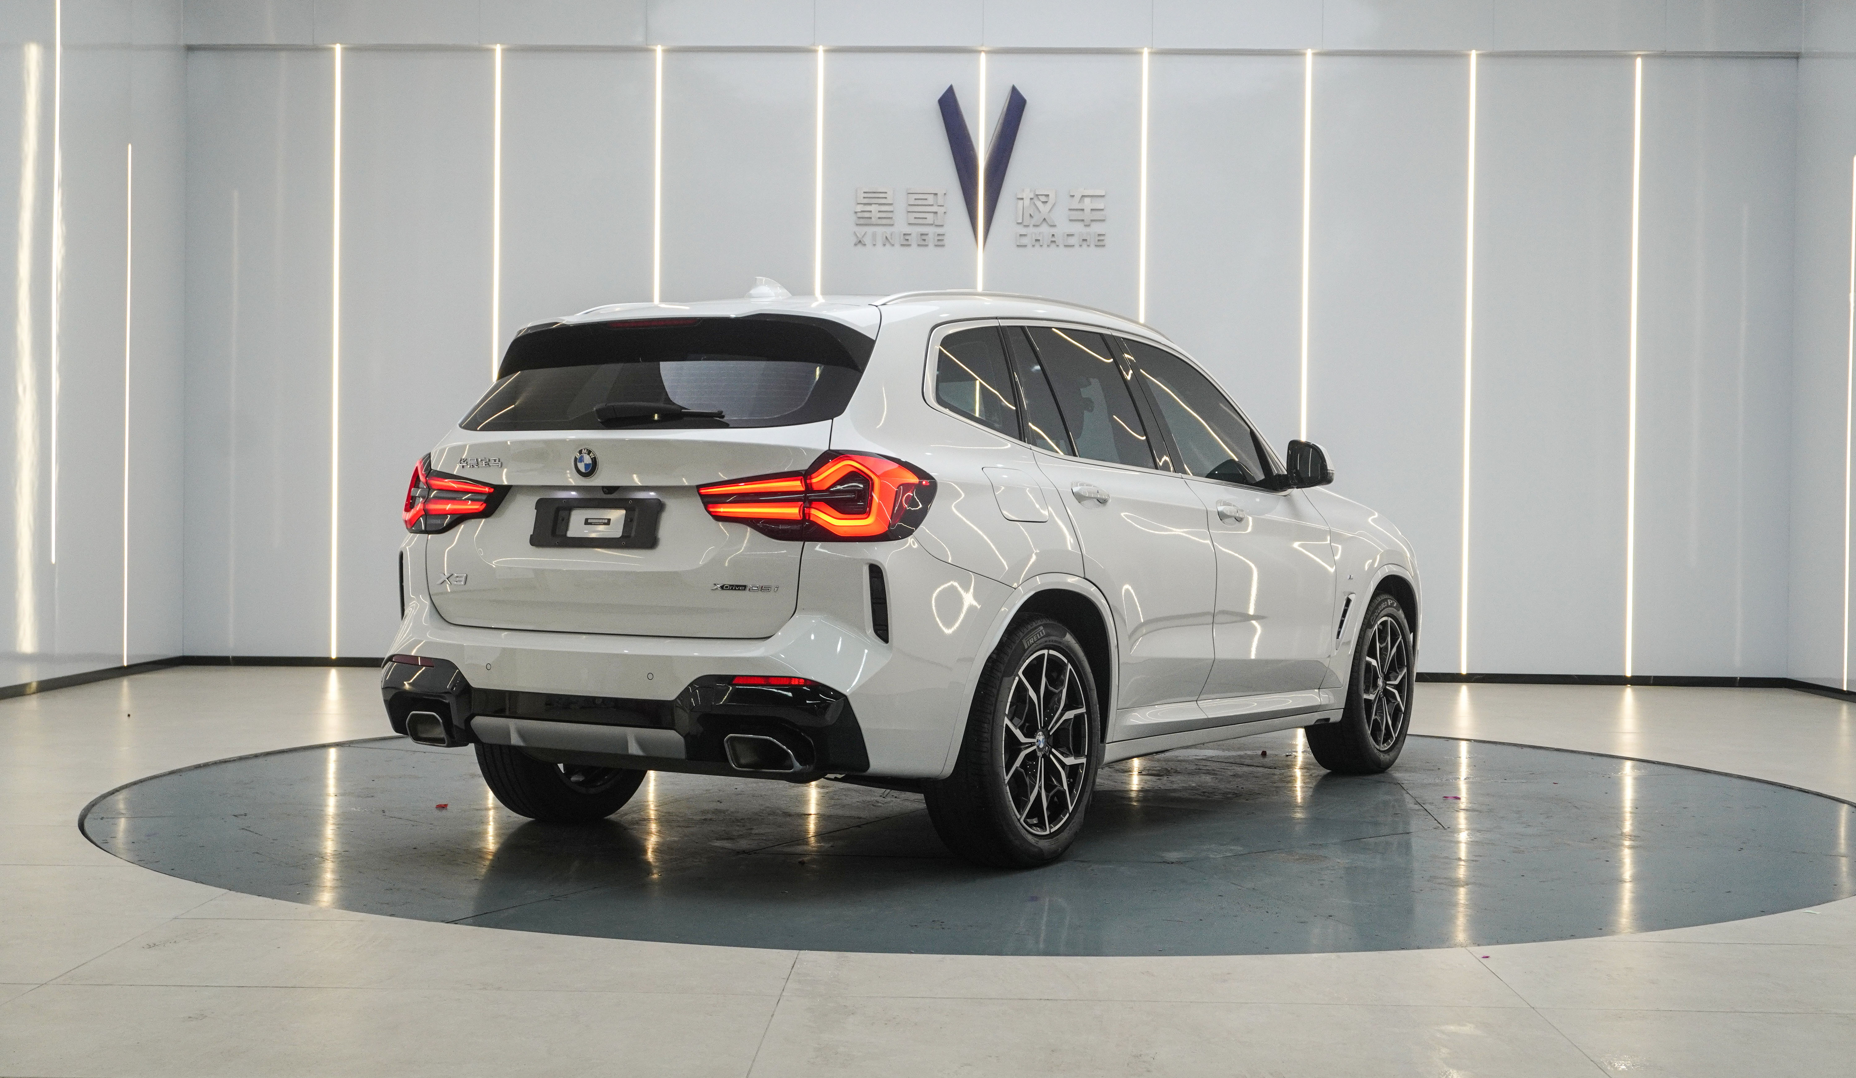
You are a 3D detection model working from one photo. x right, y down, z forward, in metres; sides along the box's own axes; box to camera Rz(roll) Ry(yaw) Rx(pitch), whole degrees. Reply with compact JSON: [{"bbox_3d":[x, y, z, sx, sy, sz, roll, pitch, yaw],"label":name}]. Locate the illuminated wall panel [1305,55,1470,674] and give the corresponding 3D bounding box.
[{"bbox_3d":[2.813,-1.069,13.630,1.000,3.777,0.060,1,1,2],"label":"illuminated wall panel"}]

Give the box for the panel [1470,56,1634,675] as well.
[{"bbox_3d":[3.814,-1.057,13.600,1.002,3.775,0.060,1,1,2],"label":"panel"}]

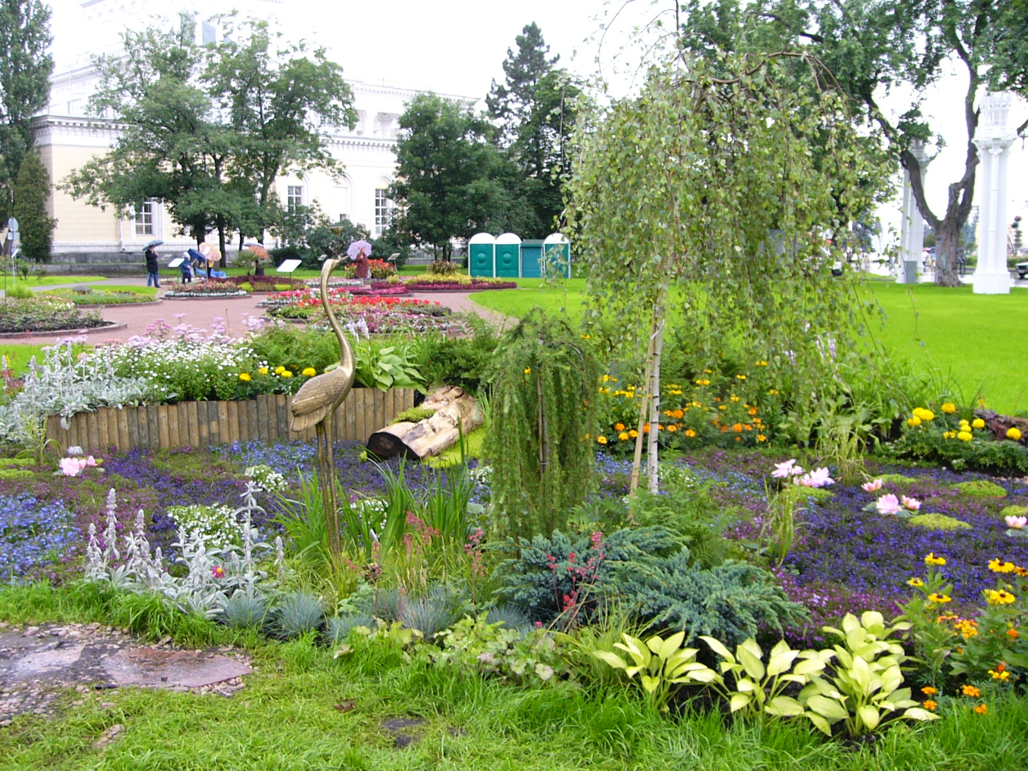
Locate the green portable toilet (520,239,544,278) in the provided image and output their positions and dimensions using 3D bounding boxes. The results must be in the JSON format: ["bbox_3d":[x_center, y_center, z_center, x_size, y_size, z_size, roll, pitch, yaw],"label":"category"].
[{"bbox_3d":[0.833,-5.847,52.000,1.080,2.000,1.100,0,7,0],"label":"green portable toilet"}]

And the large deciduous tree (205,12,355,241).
[{"bbox_3d":[-14.108,-14.644,68.721,9.095,14.978,9.095,0,7,0],"label":"large deciduous tree"}]

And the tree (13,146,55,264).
[{"bbox_3d":[-28.916,-10.816,68.000,2.500,6.800,2.500,0,7,0],"label":"tree"}]

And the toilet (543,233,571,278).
[{"bbox_3d":[2.062,-6.145,53.652,1.180,2.250,1.200,0,7,-3],"label":"toilet"}]

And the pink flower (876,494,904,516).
[{"bbox_3d":[2.148,0.684,6.450,0.160,0.120,0.160,0,7,0],"label":"pink flower"}]

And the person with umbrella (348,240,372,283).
[{"bbox_3d":[-6.764,-5.425,49.500,1.050,1.930,0.800,0,7,-3],"label":"person with umbrella"}]

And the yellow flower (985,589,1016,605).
[{"bbox_3d":[1.813,0.788,4.200,0.110,0.050,0.100,0,7,0],"label":"yellow flower"}]

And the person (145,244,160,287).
[{"bbox_3d":[-14.318,-4.744,44.756,0.400,1.670,0.520,6,9,41],"label":"person"}]

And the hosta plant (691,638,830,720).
[{"bbox_3d":[0.850,1.004,3.873,0.470,0.260,0.440,0,7,0],"label":"hosta plant"}]

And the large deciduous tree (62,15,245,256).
[{"bbox_3d":[-21.978,-14.713,68.713,11.148,15.118,10.500,0,7,0],"label":"large deciduous tree"}]

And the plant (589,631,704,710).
[{"bbox_3d":[0.466,0.989,3.930,0.380,0.270,0.360,0,7,0],"label":"plant"}]

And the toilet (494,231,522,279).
[{"bbox_3d":[-0.315,-5.958,52.000,1.130,2.200,1.150,0,7,0],"label":"toilet"}]

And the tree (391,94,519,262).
[{"bbox_3d":[-3.434,-12.114,67.019,7.679,10.200,7.679,0,7,0],"label":"tree"}]

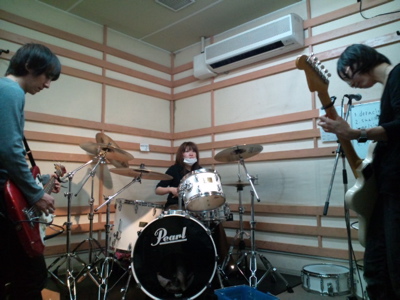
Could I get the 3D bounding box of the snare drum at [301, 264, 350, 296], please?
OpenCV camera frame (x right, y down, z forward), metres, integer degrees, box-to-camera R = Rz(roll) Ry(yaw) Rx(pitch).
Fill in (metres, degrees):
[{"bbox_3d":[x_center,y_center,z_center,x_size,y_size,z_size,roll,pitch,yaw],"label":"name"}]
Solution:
[{"bbox_3d":[1.044,1.067,2.678,0.378,0.160,0.378,-3,-8,20],"label":"snare drum"}]

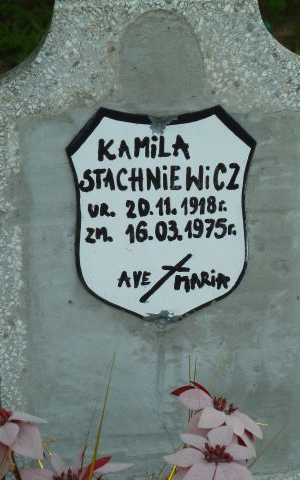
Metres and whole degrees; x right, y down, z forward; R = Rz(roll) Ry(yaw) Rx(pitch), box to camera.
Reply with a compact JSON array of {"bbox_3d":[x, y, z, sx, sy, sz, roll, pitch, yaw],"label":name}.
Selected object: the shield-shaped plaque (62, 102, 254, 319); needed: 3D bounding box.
[{"bbox_3d":[0.015,-0.038,3.000,0.260,0.300,0.012,-2,13,-5],"label":"shield-shaped plaque"}]

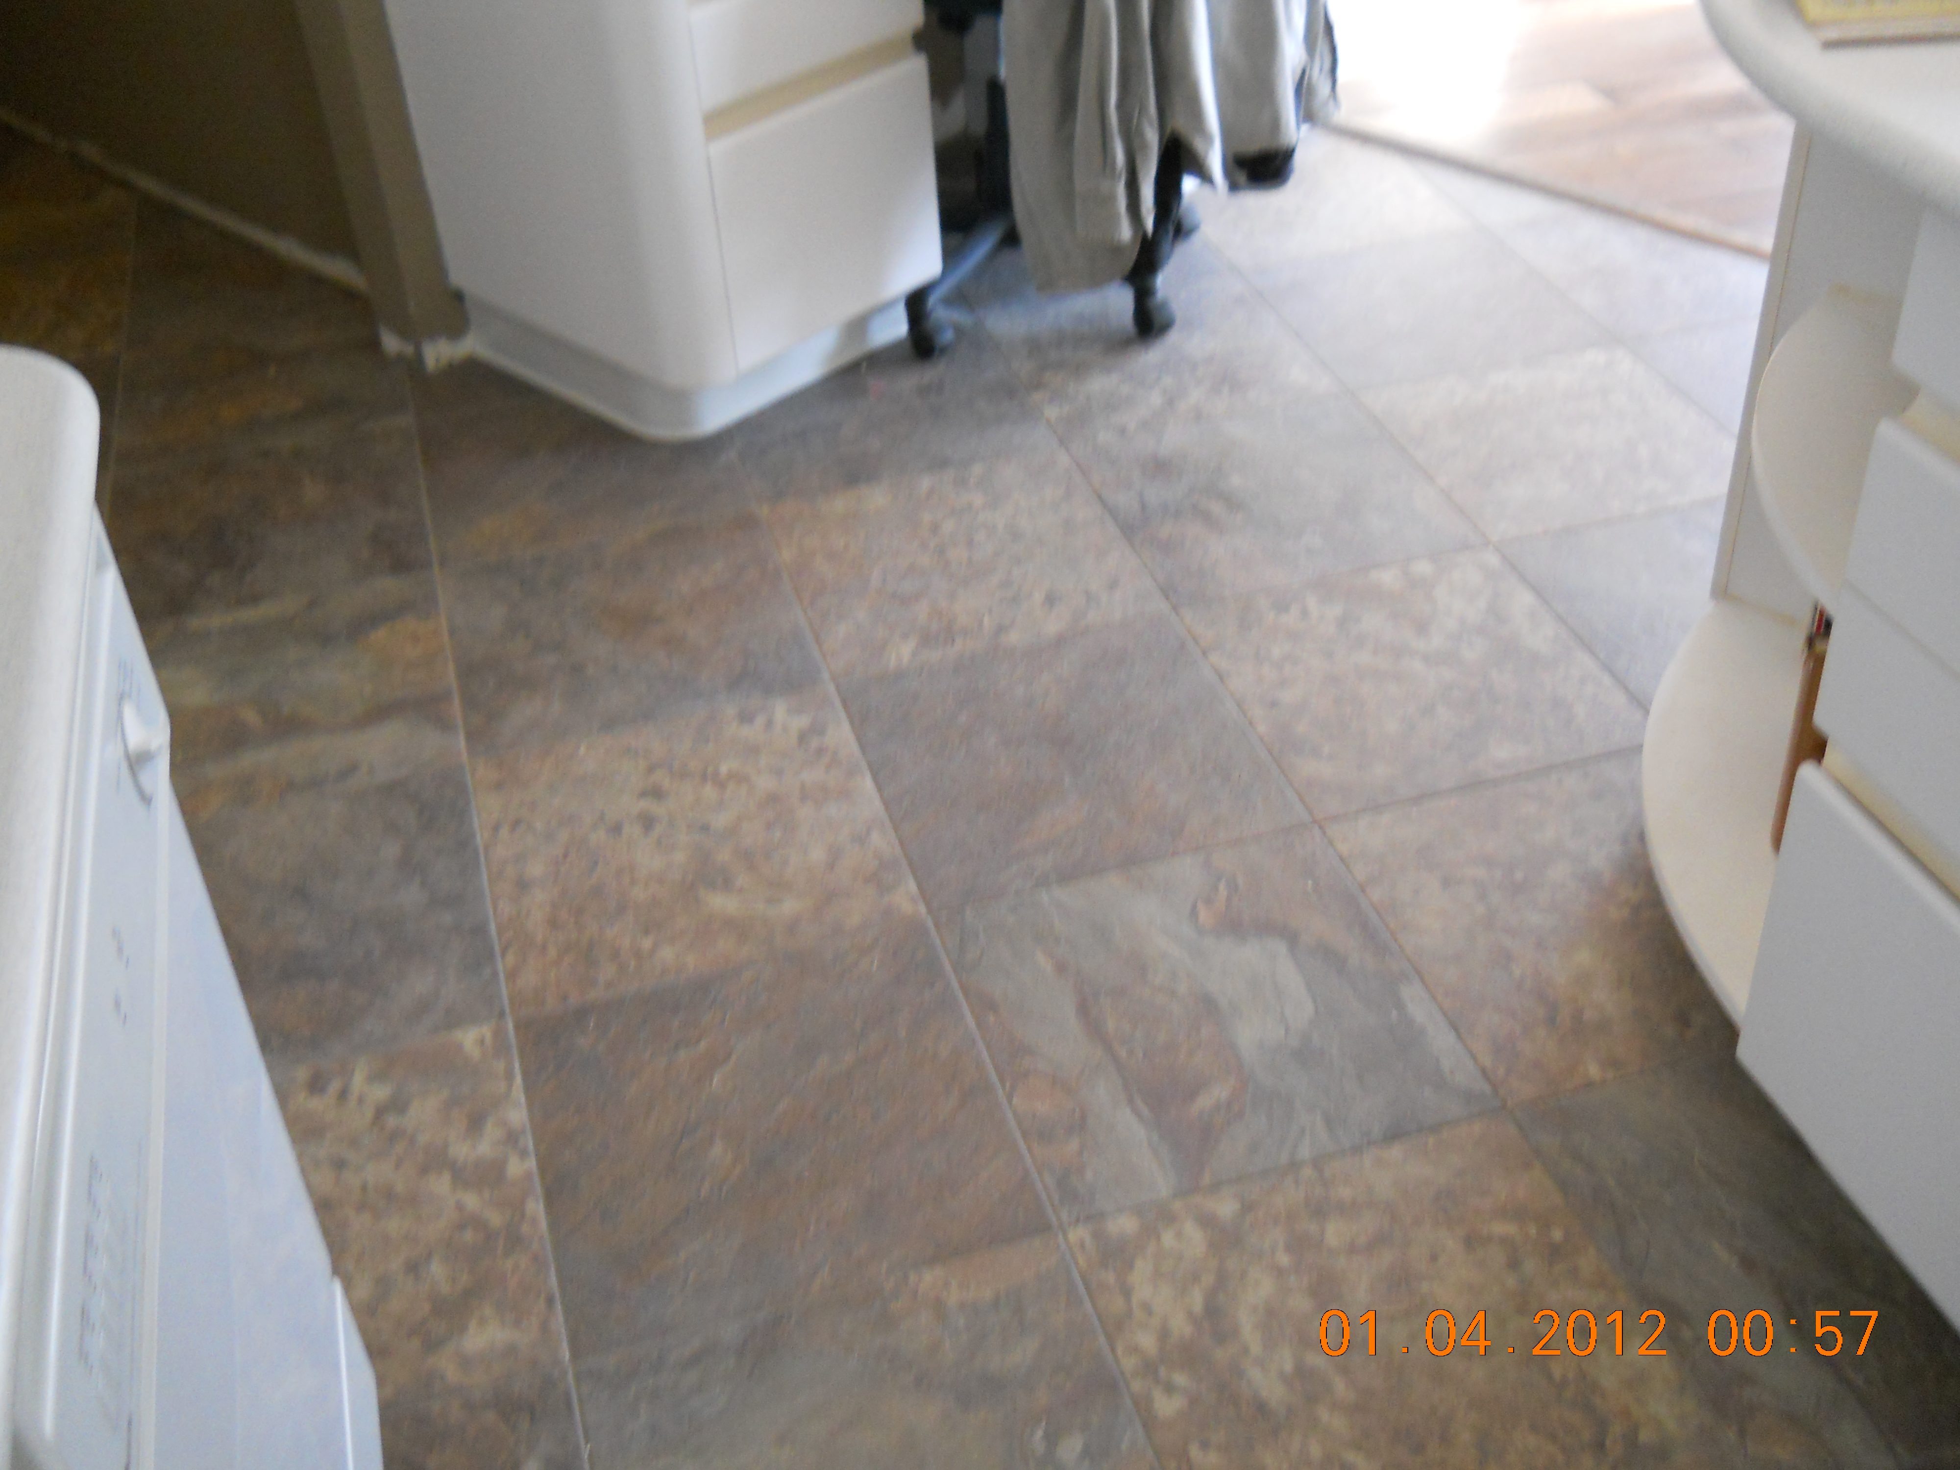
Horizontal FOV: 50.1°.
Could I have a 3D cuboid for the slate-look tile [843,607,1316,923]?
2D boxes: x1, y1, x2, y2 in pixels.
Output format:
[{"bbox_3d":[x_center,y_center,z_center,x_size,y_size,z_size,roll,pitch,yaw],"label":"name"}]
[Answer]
[{"bbox_3d":[0.088,0.019,2.221,0.403,0.010,0.403,-12,38,-11],"label":"slate-look tile"}]

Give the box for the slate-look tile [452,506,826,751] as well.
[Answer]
[{"bbox_3d":[-0.415,-0.128,2.466,0.400,0.010,0.400,-12,38,-11],"label":"slate-look tile"}]

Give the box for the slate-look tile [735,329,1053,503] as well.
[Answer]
[{"bbox_3d":[-0.139,-0.442,2.843,0.403,0.010,0.403,-12,38,-11],"label":"slate-look tile"}]

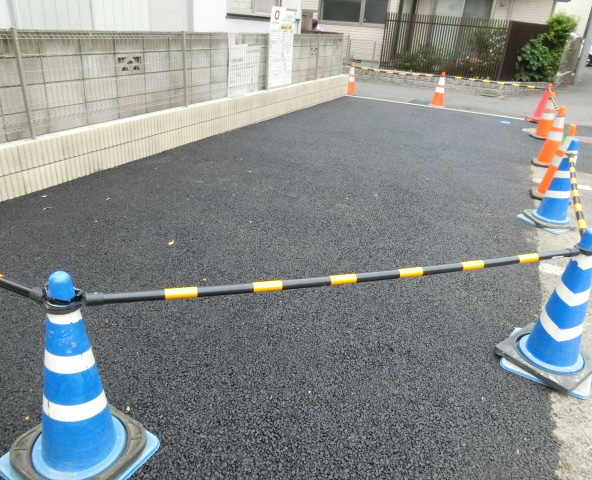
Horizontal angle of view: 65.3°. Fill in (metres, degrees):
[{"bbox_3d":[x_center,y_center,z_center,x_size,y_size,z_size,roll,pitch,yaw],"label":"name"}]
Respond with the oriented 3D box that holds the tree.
[{"bbox_3d":[7.395,-5.700,13.700,1.420,1.880,1.250,6,25,3],"label":"tree"}]

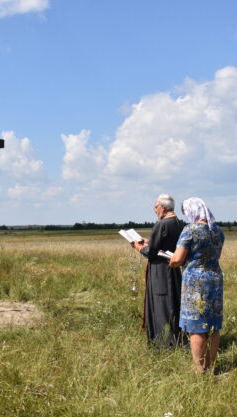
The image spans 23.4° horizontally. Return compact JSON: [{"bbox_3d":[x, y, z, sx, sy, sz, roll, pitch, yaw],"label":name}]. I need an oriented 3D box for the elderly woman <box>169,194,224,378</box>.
[{"bbox_3d":[0.745,0.725,5.420,0.500,1.670,0.450,0,-2,-37],"label":"elderly woman"}]

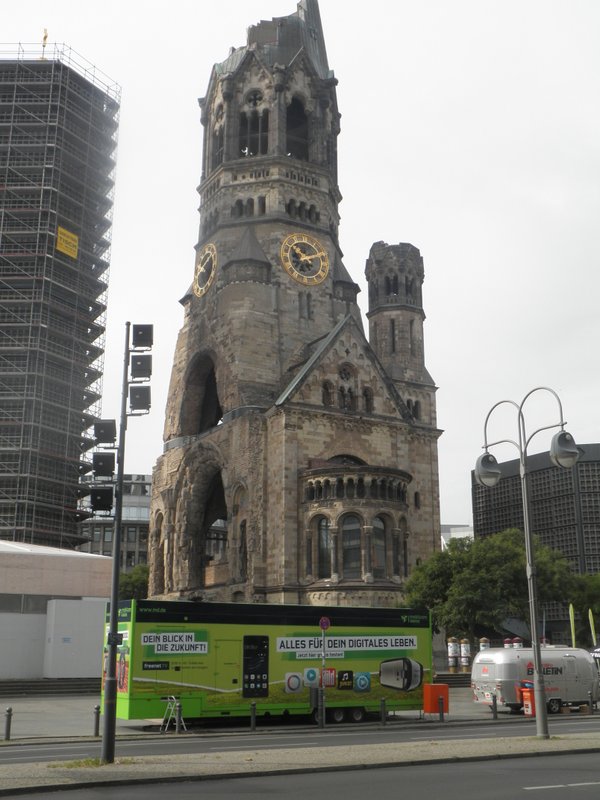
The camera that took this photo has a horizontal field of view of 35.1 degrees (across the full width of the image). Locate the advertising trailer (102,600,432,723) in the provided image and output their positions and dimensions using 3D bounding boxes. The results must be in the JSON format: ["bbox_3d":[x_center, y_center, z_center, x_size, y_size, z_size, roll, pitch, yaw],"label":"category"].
[{"bbox_3d":[-0.805,9.558,34.377,12.200,4.000,2.550,9,-18,-29],"label":"advertising trailer"}]

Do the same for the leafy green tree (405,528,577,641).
[{"bbox_3d":[13.275,13.817,65.693,11.800,9.800,11.500,0,-15,0],"label":"leafy green tree"}]

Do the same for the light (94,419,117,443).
[{"bbox_3d":[-4.473,0.724,21.790,0.500,0.550,0.350,0,-15,0],"label":"light"}]

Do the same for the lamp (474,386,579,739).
[{"bbox_3d":[6.830,4.595,27.906,0.800,10.150,4.100,9,-18,-29],"label":"lamp"}]

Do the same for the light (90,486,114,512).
[{"bbox_3d":[-4.460,2.240,21.373,0.500,0.550,0.350,0,-15,0],"label":"light"}]

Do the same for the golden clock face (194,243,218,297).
[{"bbox_3d":[-8.185,-11.146,81.674,0.300,4.720,4.720,9,-18,-29],"label":"golden clock face"}]

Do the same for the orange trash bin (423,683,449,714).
[{"bbox_3d":[5.031,11.032,34.925,0.740,1.050,0.650,9,-18,-29],"label":"orange trash bin"}]

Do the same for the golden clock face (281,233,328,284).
[{"bbox_3d":[0.483,-11.777,79.533,4.720,4.720,0.300,9,-18,-29],"label":"golden clock face"}]

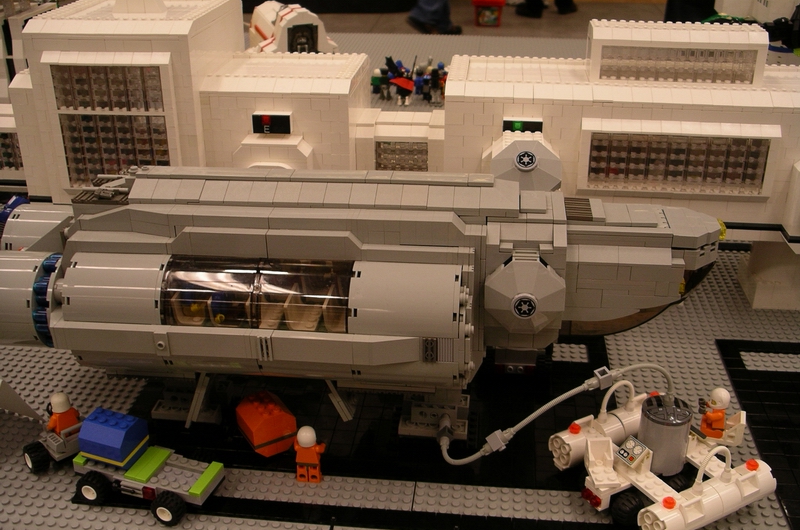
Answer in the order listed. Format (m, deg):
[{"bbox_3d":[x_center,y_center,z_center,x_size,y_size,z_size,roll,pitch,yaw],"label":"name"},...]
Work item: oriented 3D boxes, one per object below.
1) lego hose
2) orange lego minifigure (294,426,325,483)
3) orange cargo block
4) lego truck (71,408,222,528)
[{"bbox_3d":[0.102,0.101,0.570,0.152,0.070,0.045,5,26,11],"label":"lego hose"},{"bbox_3d":[-0.061,0.126,0.572,0.024,0.043,0.015,2,25,6],"label":"orange lego minifigure"},{"bbox_3d":[-0.095,0.112,0.606,0.032,0.034,0.032,-16,29,-30],"label":"orange cargo block"},{"bbox_3d":[-0.163,0.126,0.554,0.098,0.055,0.052,8,26,17],"label":"lego truck"}]

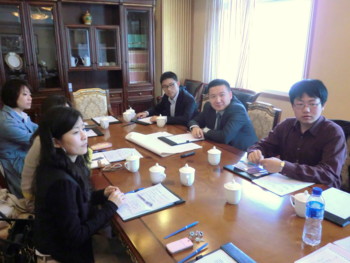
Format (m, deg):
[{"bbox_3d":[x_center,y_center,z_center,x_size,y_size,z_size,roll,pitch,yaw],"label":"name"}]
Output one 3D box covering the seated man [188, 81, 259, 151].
[{"bbox_3d":[0.414,0.207,2.588,0.760,1.220,0.580,-12,19,-38],"label":"seated man"}]

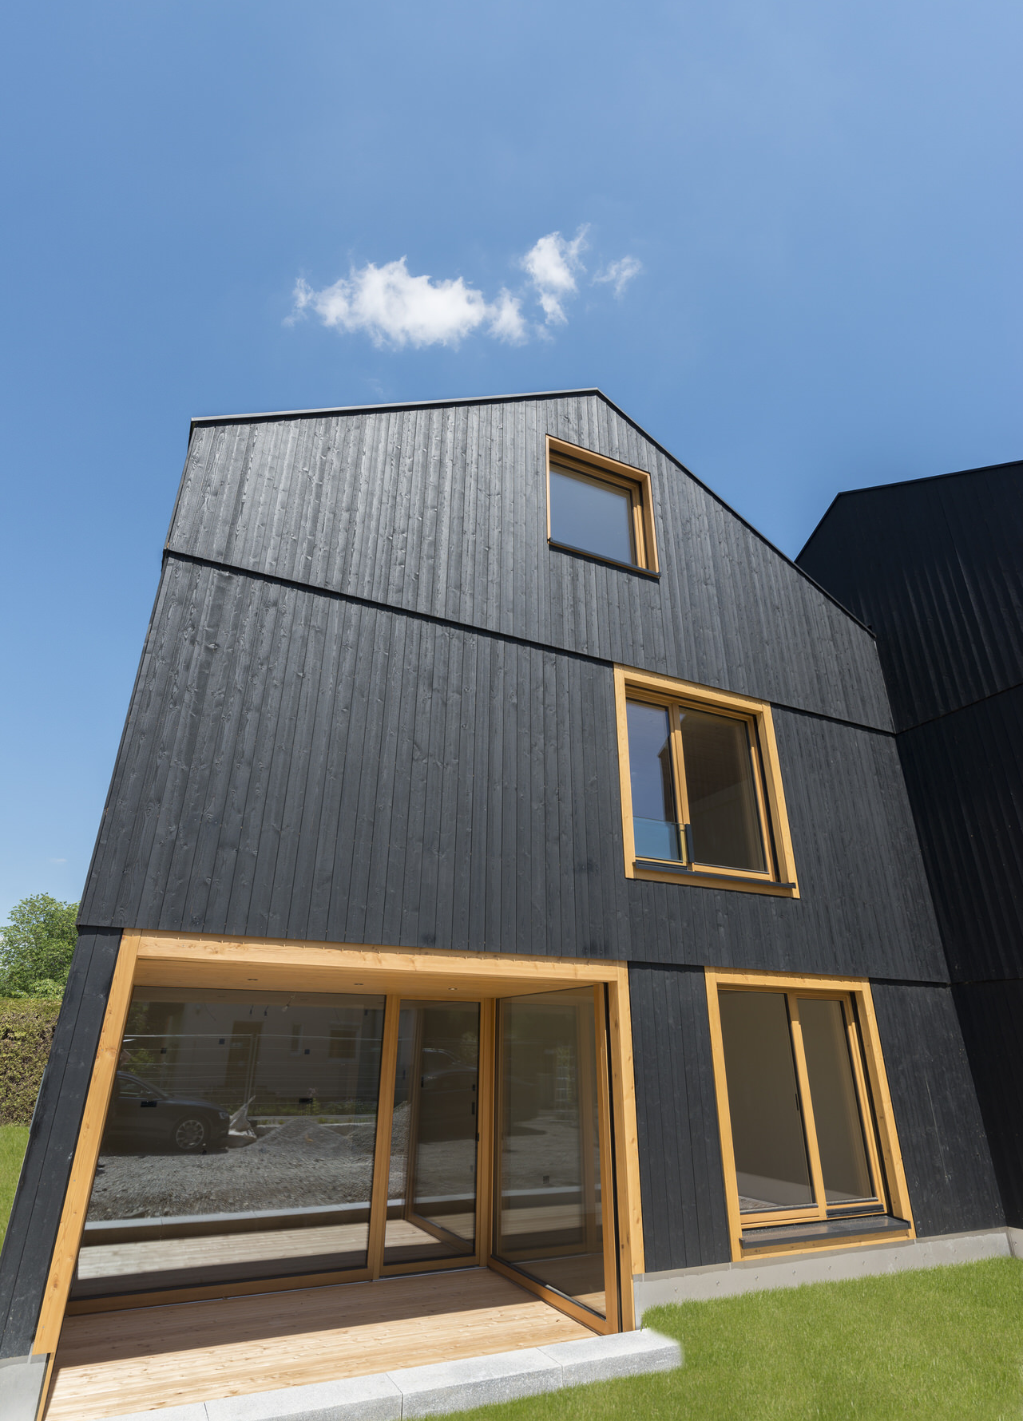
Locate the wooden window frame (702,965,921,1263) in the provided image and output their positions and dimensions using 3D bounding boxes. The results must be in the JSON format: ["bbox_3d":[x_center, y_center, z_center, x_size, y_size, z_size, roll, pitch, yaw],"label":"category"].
[{"bbox_3d":[2.532,3.406,6.310,1.984,2.092,0.200,12,-26,-23],"label":"wooden window frame"}]

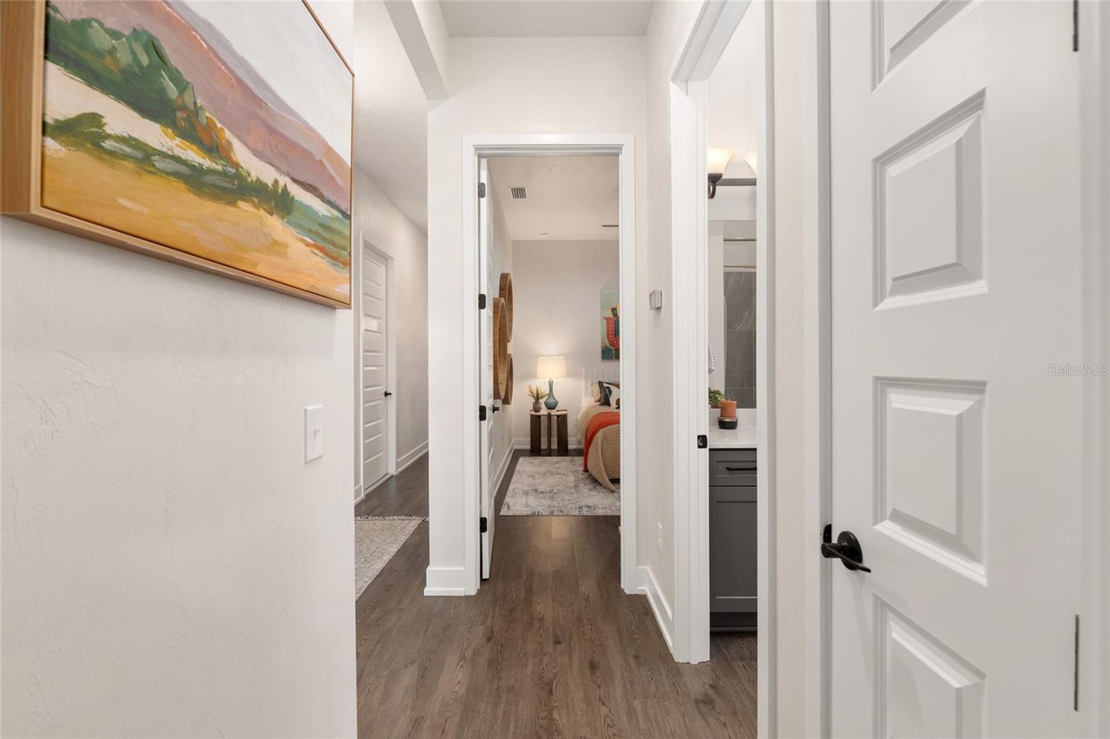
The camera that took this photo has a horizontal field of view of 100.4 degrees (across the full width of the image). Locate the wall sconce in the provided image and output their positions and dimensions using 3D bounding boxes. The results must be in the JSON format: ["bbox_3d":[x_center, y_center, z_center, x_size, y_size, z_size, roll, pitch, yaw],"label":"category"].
[{"bbox_3d":[0.852,-1.034,2.490,0.200,0.200,0.220,0,0,0],"label":"wall sconce"}]

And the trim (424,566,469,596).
[{"bbox_3d":[-0.600,1.162,2.525,0.235,0.142,0.032,0,0,0],"label":"trim"}]

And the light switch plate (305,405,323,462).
[{"bbox_3d":[-0.517,0.137,1.000,0.012,0.115,0.071,0,0,0],"label":"light switch plate"}]

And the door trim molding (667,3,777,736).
[{"bbox_3d":[0.553,-0.020,1.510,0.150,2.500,0.940,0,0,0],"label":"door trim molding"}]

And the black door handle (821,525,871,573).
[{"bbox_3d":[0.480,0.311,0.755,0.055,0.068,0.160,0,0,0],"label":"black door handle"}]

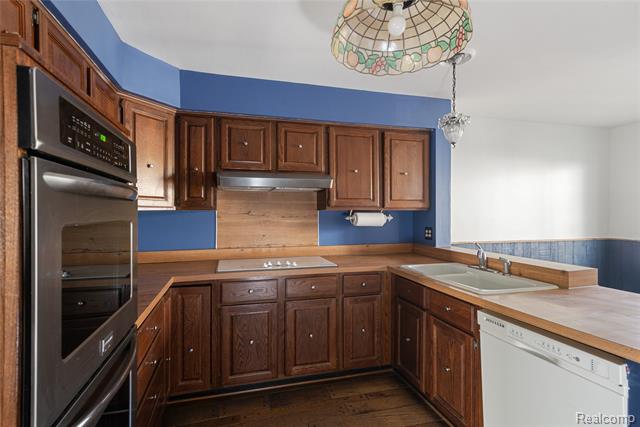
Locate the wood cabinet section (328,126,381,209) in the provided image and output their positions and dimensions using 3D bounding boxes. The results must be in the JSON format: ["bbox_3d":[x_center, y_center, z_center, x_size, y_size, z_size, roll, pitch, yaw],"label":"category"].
[{"bbox_3d":[0.273,-0.407,2.868,0.511,0.755,0.330,0,0,-16],"label":"wood cabinet section"}]

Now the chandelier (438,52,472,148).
[{"bbox_3d":[0.959,-0.790,2.150,0.236,0.650,0.236,0,0,-15],"label":"chandelier"}]

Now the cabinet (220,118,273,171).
[{"bbox_3d":[-0.641,-0.557,2.634,0.435,0.440,0.342,0,0,-15],"label":"cabinet"}]

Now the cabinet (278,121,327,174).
[{"bbox_3d":[-0.191,-0.547,2.659,0.436,0.431,0.310,0,0,-15],"label":"cabinet"}]

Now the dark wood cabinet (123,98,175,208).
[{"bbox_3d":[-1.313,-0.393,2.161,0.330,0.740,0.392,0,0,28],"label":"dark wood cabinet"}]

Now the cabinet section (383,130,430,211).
[{"bbox_3d":[0.779,-0.408,3.012,0.488,0.755,0.330,0,0,-16],"label":"cabinet section"}]

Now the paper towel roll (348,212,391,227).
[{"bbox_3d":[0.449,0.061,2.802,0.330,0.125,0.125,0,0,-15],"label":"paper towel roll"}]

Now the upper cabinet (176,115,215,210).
[{"bbox_3d":[-0.976,-0.389,2.445,0.283,0.733,0.310,0,0,-15],"label":"upper cabinet"}]

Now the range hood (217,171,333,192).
[{"bbox_3d":[-0.406,-0.269,2.636,0.910,0.135,0.459,0,0,-15],"label":"range hood"}]

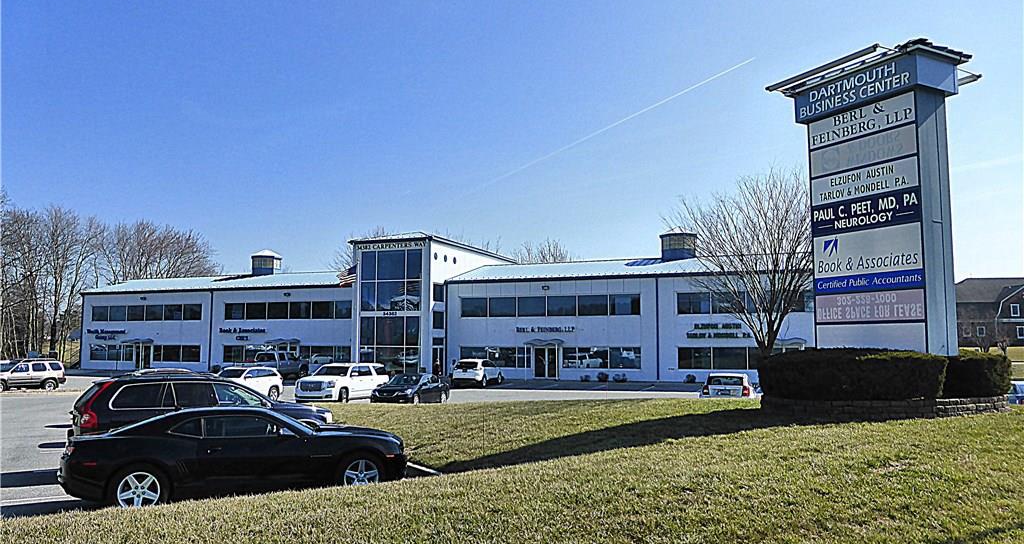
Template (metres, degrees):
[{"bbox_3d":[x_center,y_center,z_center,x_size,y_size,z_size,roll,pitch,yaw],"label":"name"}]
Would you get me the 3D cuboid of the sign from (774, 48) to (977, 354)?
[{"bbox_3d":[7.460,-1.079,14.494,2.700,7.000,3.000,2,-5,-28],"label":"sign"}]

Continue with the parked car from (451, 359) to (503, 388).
[{"bbox_3d":[-2.080,6.400,45.200,1.910,1.720,4.720,-2,-5,19],"label":"parked car"}]

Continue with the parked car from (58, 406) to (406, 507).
[{"bbox_3d":[-3.980,2.720,10.750,4.800,1.380,1.918,2,-5,-25],"label":"parked car"}]

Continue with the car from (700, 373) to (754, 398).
[{"bbox_3d":[8.970,4.861,29.050,1.800,1.540,4.600,-2,-5,21],"label":"car"}]

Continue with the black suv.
[{"bbox_3d":[-6.250,3.000,14.800,4.800,1.770,1.900,2,-5,-26],"label":"black suv"}]

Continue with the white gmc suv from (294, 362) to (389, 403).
[{"bbox_3d":[-8.140,5.350,34.900,2.045,1.890,5.400,-2,-5,20],"label":"white gmc suv"}]

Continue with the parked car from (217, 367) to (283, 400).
[{"bbox_3d":[-13.350,5.600,35.200,1.900,1.730,4.800,-2,-5,19],"label":"parked car"}]

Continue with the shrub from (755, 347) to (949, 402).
[{"bbox_3d":[6.306,1.903,13.505,1.500,0.850,3.200,2,-5,-28],"label":"shrub"}]

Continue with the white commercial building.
[{"bbox_3d":[-5.805,2.931,61.015,70.300,11.400,18.100,-2,-5,21],"label":"white commercial building"}]

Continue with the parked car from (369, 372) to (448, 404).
[{"bbox_3d":[-4.600,5.500,33.500,1.810,1.480,4.760,-2,-5,21],"label":"parked car"}]

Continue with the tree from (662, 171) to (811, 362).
[{"bbox_3d":[9.050,0.470,25.000,6.500,8.200,6.500,-2,-5,21],"label":"tree"}]

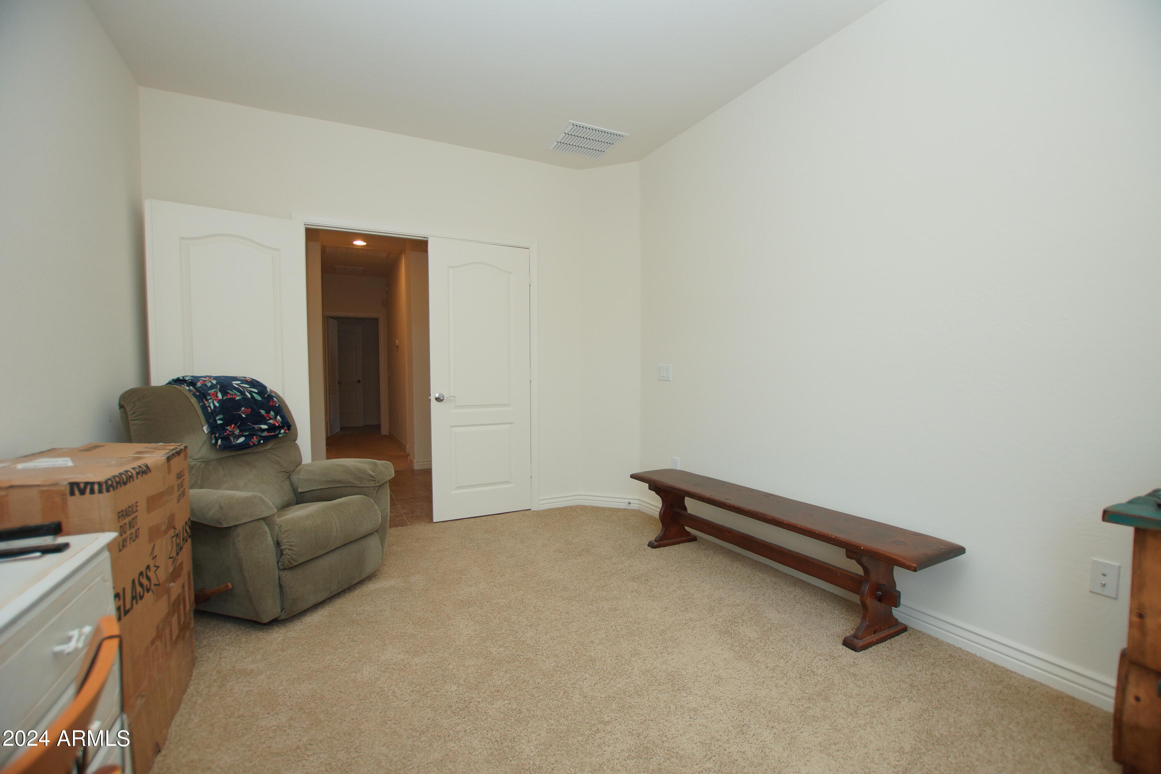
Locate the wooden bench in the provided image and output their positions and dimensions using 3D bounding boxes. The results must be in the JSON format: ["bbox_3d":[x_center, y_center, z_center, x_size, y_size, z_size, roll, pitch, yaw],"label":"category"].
[{"bbox_3d":[0.904,0.805,2.532,0.354,0.414,1.749,-2,2,-28],"label":"wooden bench"}]

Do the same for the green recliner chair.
[{"bbox_3d":[-1.613,0.508,2.477,0.950,1.050,0.890,0,2,22],"label":"green recliner chair"}]

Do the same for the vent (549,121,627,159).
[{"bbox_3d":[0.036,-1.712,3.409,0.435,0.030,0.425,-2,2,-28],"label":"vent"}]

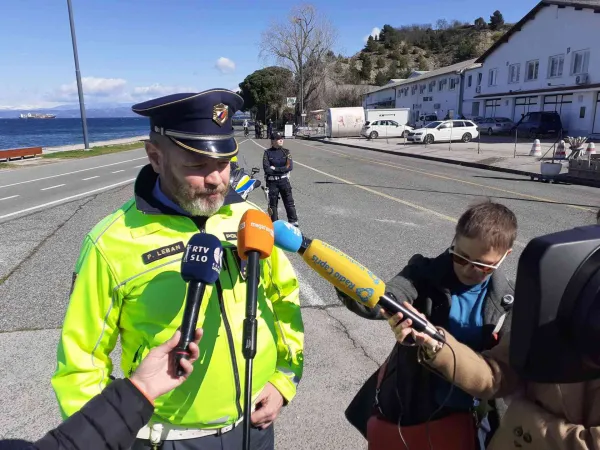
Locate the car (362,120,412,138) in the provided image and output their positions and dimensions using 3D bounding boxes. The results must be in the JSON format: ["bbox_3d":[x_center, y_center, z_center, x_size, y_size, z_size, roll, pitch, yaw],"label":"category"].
[{"bbox_3d":[7.465,-8.146,39.590,4.280,1.490,1.800,-3,13,-8],"label":"car"}]

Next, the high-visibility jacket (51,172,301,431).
[{"bbox_3d":[-0.333,0.193,1.307,0.650,0.710,0.380,-8,15,-28],"label":"high-visibility jacket"}]

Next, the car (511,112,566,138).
[{"bbox_3d":[18.562,-7.912,36.982,1.830,1.800,4.550,-2,13,-5],"label":"car"}]

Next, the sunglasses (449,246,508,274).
[{"bbox_3d":[0.473,0.062,1.275,0.143,0.050,0.145,19,37,10],"label":"sunglasses"}]

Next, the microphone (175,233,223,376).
[{"bbox_3d":[-0.200,0.142,0.873,0.076,0.262,0.076,5,-17,-1],"label":"microphone"}]

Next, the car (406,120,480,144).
[{"bbox_3d":[9.541,-6.281,31.360,4.690,1.470,1.830,-4,14,-15],"label":"car"}]

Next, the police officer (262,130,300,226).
[{"bbox_3d":[-0.370,-0.846,8.632,0.600,1.680,0.400,0,13,3],"label":"police officer"}]

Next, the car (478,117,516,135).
[{"bbox_3d":[17.082,-8.860,41.972,1.740,1.430,4.500,-4,14,-15],"label":"car"}]

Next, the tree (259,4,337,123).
[{"bbox_3d":[-0.316,-18.020,54.328,9.300,14.400,9.000,-1,13,0],"label":"tree"}]

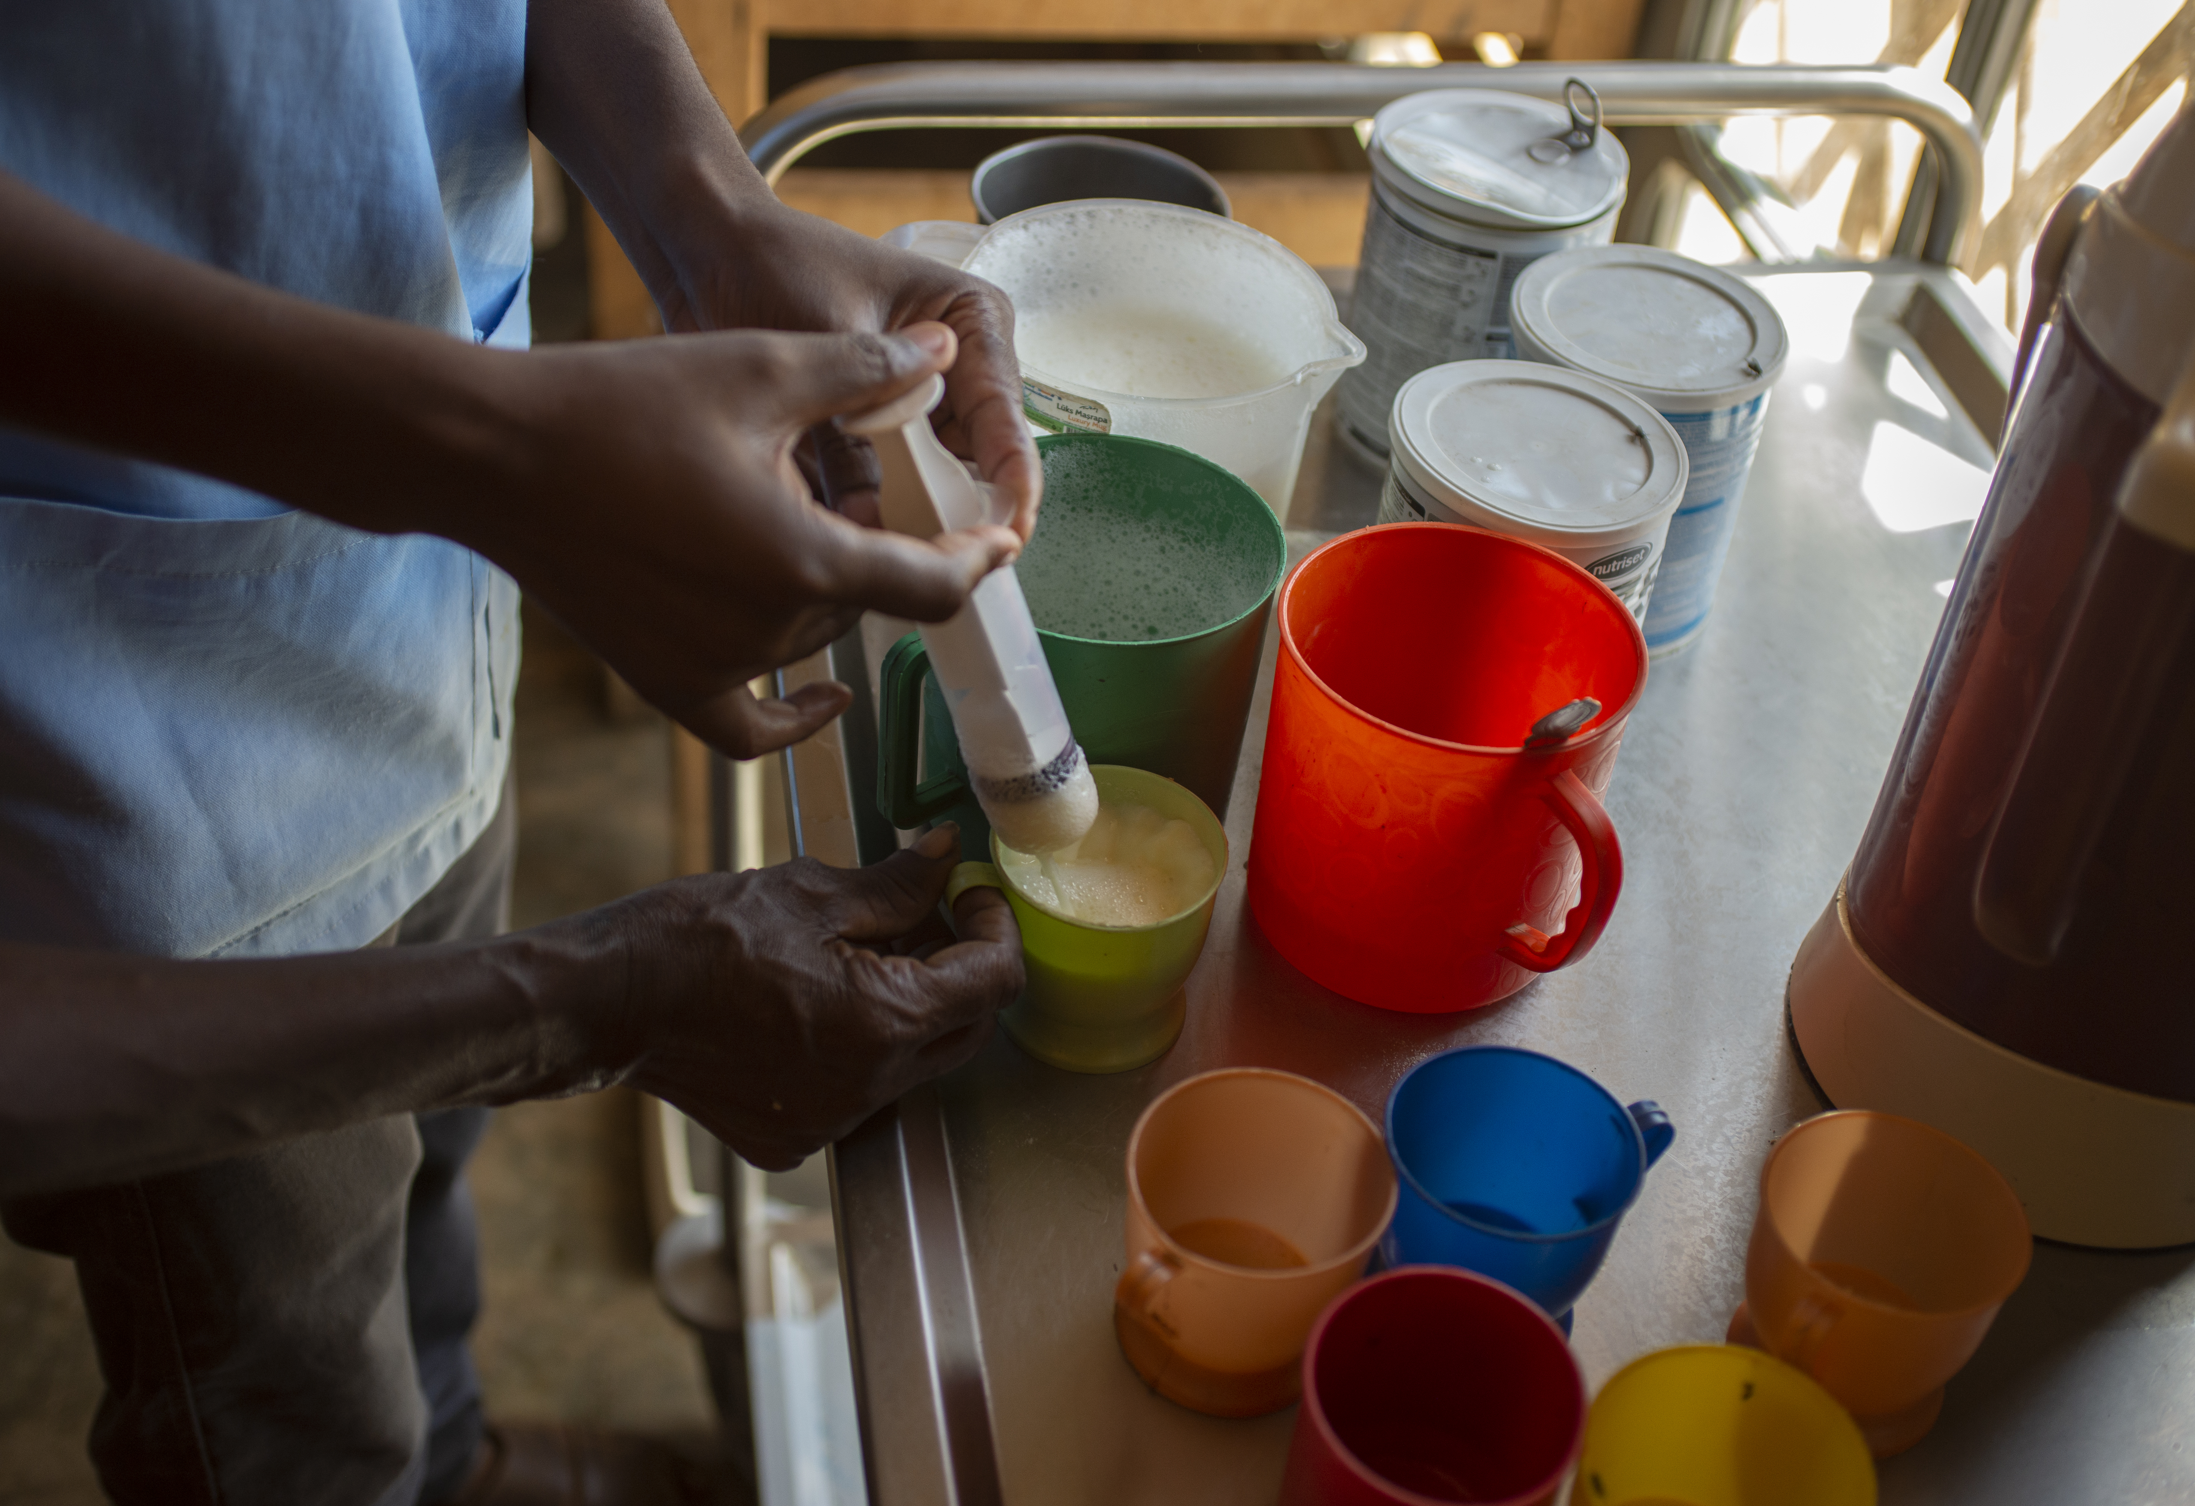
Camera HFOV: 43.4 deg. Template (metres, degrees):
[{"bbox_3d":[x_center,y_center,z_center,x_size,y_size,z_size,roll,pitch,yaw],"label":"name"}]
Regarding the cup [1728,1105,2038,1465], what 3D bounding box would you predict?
[{"bbox_3d":[0.212,0.153,0.773,0.073,0.066,0.085,35,45,29],"label":"cup"}]

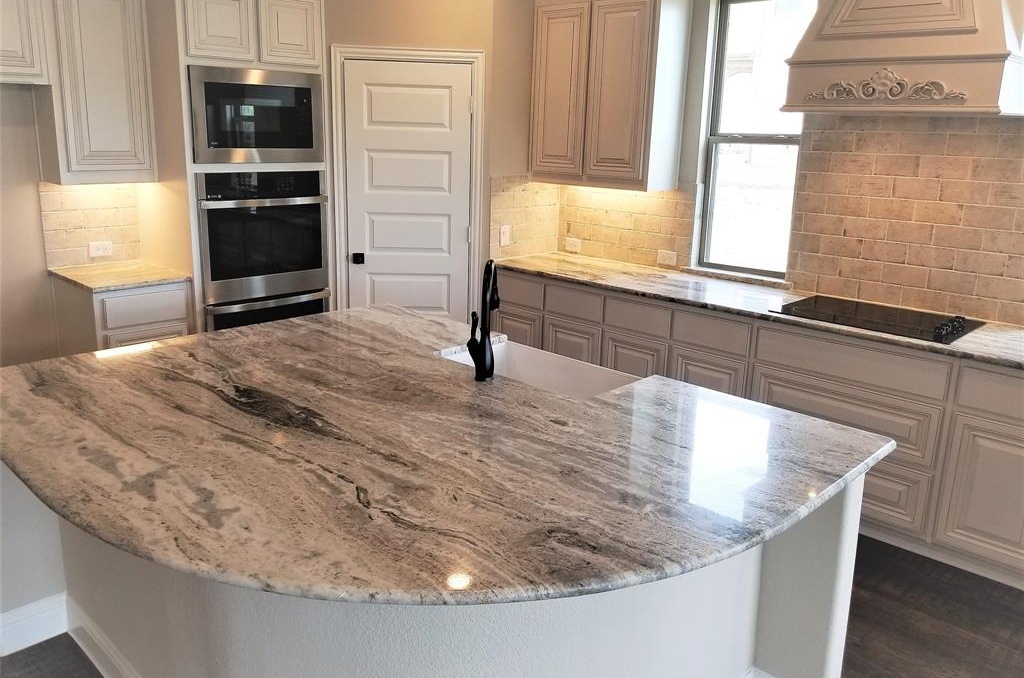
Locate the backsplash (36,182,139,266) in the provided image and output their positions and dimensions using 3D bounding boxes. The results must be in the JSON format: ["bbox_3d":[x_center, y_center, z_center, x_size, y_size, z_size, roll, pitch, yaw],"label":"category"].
[{"bbox_3d":[-2.338,-0.646,4.290,0.013,0.460,0.495,15,20,40],"label":"backsplash"}]

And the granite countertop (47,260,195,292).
[{"bbox_3d":[-2.094,-0.338,4.113,0.696,0.031,0.486,15,20,40],"label":"granite countertop"}]

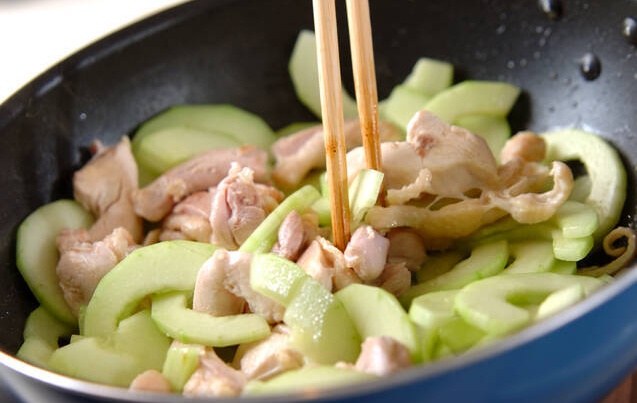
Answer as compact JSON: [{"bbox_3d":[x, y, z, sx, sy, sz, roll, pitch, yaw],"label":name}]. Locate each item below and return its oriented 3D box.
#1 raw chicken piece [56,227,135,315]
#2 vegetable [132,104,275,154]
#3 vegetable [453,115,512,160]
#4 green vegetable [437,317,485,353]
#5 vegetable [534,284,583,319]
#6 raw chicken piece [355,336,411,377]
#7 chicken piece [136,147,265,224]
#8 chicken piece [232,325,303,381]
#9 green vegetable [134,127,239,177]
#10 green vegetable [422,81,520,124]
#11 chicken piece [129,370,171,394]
[{"bbox_3d":[-0.074,0.023,0.718,0.026,0.021,0.023,-9,31,6],"label":"raw chicken piece"},{"bbox_3d":[-0.041,-0.025,0.775,0.048,0.022,0.018,-4,32,14],"label":"vegetable"},{"bbox_3d":[0.059,-0.022,0.795,0.026,0.010,0.026,-8,49,5],"label":"vegetable"},{"bbox_3d":[0.043,0.041,0.655,0.019,0.013,0.016,-9,31,6],"label":"green vegetable"},{"bbox_3d":[0.077,0.032,0.690,0.021,0.010,0.015,-35,39,-32],"label":"vegetable"},{"bbox_3d":[0.019,0.046,0.645,0.019,0.016,0.018,-9,31,6],"label":"raw chicken piece"},{"bbox_3d":[-0.040,-0.006,0.742,0.044,0.019,0.025,-15,31,-3],"label":"chicken piece"},{"bbox_3d":[-0.016,0.047,0.667,0.024,0.016,0.020,-20,32,-11],"label":"chicken piece"},{"bbox_3d":[-0.049,-0.017,0.805,0.041,0.010,0.032,5,58,-3],"label":"green vegetable"},{"bbox_3d":[0.053,-0.034,0.757,0.035,0.015,0.018,-20,32,-11],"label":"green vegetable"},{"bbox_3d":[-0.054,0.058,0.695,0.017,0.018,0.018,-8,32,5],"label":"chicken piece"}]

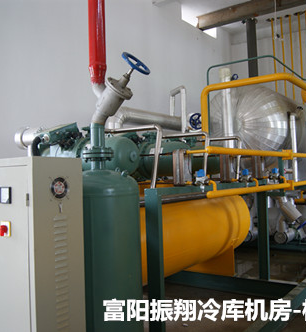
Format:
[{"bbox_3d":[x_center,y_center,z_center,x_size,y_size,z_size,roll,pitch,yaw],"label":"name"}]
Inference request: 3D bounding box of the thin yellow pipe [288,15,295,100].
[{"bbox_3d":[3.030,-2.310,8.170,0.042,1.950,0.042,-2,-1,32],"label":"thin yellow pipe"}]

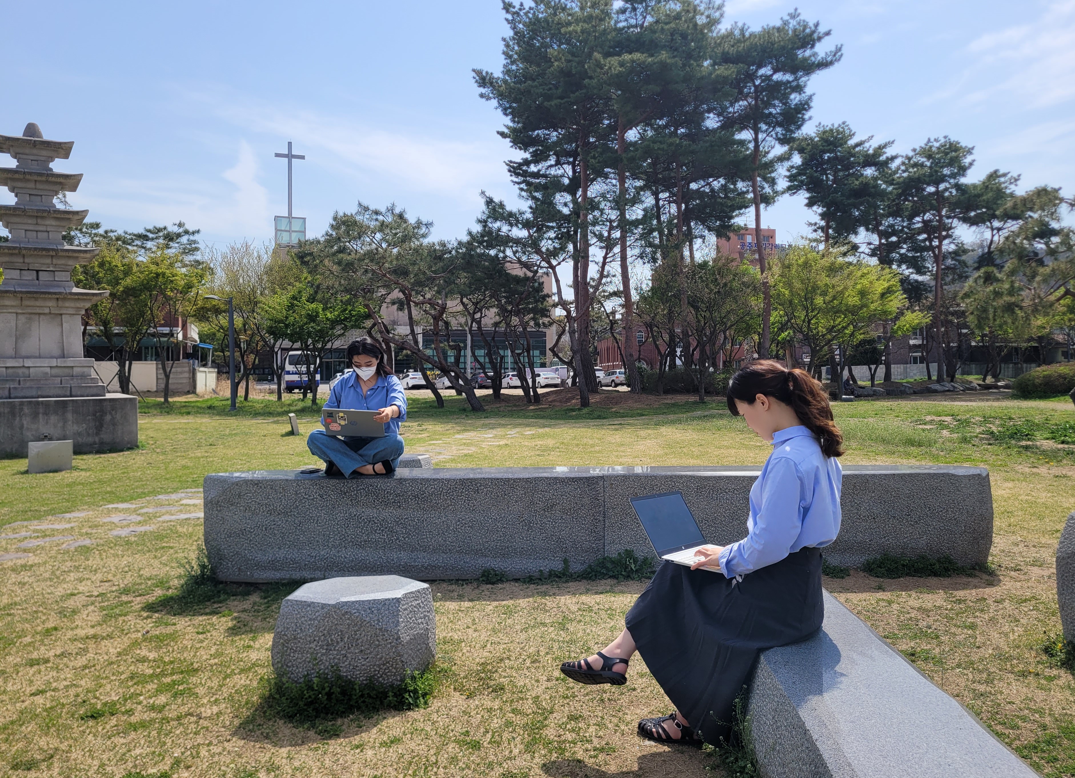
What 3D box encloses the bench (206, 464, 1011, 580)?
[{"bbox_3d":[0.408,0.776,4.910,4.540,0.570,0.580,0,1,-4],"label":"bench"}]

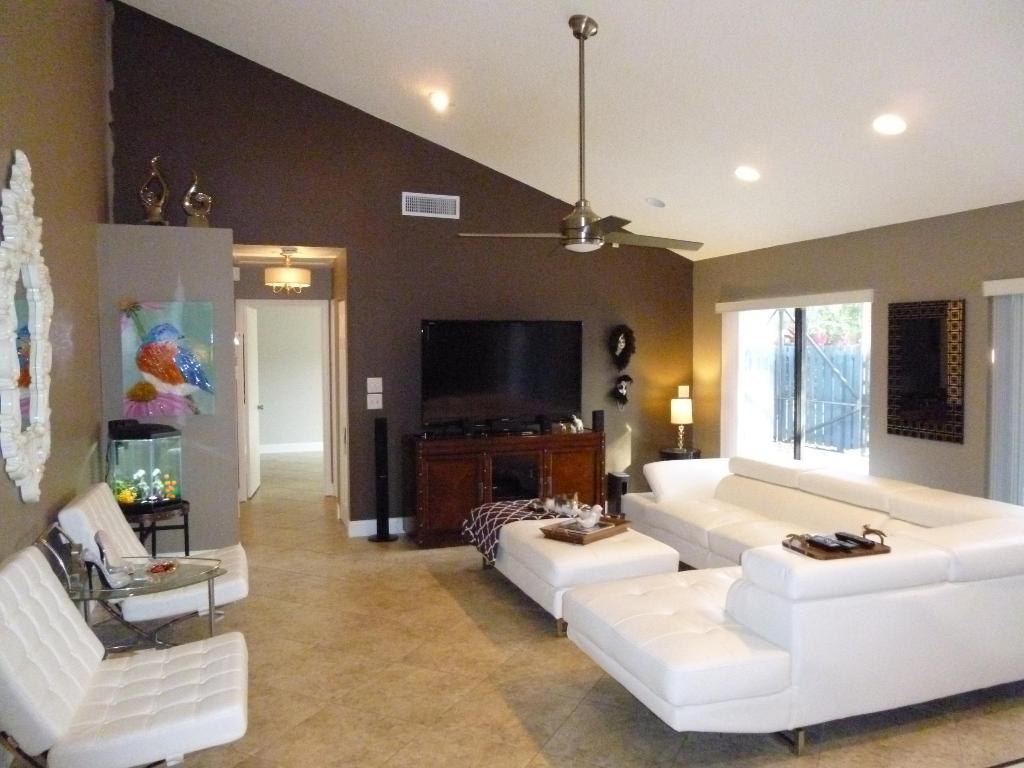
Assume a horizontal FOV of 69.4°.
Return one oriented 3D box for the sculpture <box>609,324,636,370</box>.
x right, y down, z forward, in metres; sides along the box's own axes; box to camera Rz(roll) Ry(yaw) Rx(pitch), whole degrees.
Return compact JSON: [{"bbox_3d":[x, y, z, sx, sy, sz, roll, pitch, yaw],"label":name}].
[{"bbox_3d":[1.044,-0.344,6.973,0.280,0.430,0.130,-1,3,-19],"label":"sculpture"}]

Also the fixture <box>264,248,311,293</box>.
[{"bbox_3d":[-1.910,-0.955,6.292,0.390,0.385,0.390,-1,3,-20],"label":"fixture"}]

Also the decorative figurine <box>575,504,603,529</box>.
[{"bbox_3d":[0.500,0.855,4.772,0.165,0.155,0.090,0,3,12],"label":"decorative figurine"}]

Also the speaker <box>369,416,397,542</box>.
[{"bbox_3d":[-1.080,0.787,6.187,0.250,1.020,0.250,-1,3,-20],"label":"speaker"}]

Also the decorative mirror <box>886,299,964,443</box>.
[{"bbox_3d":[2.665,-0.089,4.778,0.040,0.895,0.580,-1,3,-19],"label":"decorative mirror"}]

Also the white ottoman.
[{"bbox_3d":[0.355,1.151,4.850,0.770,0.420,1.460,-1,3,-20],"label":"white ottoman"}]

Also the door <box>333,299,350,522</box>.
[{"bbox_3d":[-1.520,0.267,6.606,0.050,2.020,0.740,-1,3,-20],"label":"door"}]

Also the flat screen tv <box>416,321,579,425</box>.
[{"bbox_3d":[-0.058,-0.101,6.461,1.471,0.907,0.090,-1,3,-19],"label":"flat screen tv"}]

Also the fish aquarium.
[{"bbox_3d":[-2.388,0.533,4.814,0.460,0.540,0.420,-1,3,-19],"label":"fish aquarium"}]

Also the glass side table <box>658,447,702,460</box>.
[{"bbox_3d":[1.599,0.939,7.000,0.460,0.630,0.460,-1,3,-19],"label":"glass side table"}]

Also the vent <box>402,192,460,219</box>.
[{"bbox_3d":[-0.694,-1.530,6.350,0.505,0.196,0.025,-1,3,-20],"label":"vent"}]

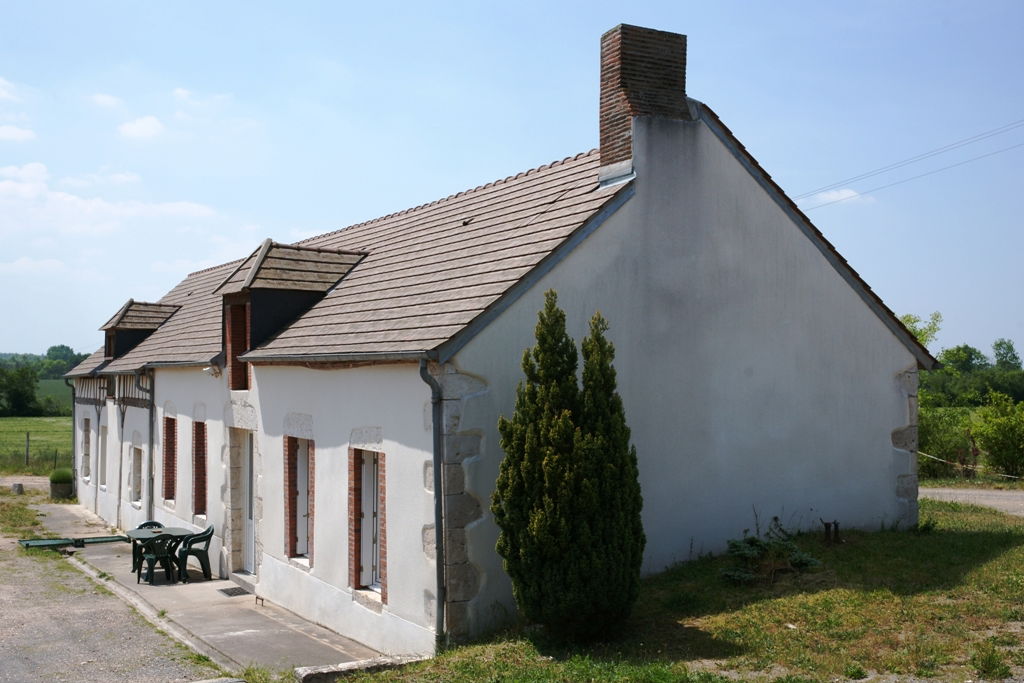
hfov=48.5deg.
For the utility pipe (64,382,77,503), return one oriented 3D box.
[{"bbox_3d":[-12.563,2.805,32.400,0.300,3.502,0.100,1,-2,-29],"label":"utility pipe"}]

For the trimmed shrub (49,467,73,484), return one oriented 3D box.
[{"bbox_3d":[-13.263,3.960,33.500,0.720,0.550,0.720,1,-2,-29],"label":"trimmed shrub"}]

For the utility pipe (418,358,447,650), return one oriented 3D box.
[{"bbox_3d":[-0.779,1.597,11.150,0.220,2.861,0.090,1,-2,-29],"label":"utility pipe"}]

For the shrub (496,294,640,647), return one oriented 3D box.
[{"bbox_3d":[0.531,1.166,10.700,1.400,3.250,1.400,0,-1,0],"label":"shrub"}]

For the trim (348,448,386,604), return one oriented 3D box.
[{"bbox_3d":[-1.569,2.060,12.972,0.200,1.645,1.158,1,-2,-29],"label":"trim"}]

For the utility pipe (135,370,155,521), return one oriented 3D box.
[{"bbox_3d":[-7.472,2.243,23.200,0.380,3.303,0.100,1,-2,-29],"label":"utility pipe"}]

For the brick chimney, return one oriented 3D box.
[{"bbox_3d":[1.538,-2.623,12.743,0.887,1.670,0.609,1,-2,-29],"label":"brick chimney"}]

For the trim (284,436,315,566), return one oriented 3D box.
[{"bbox_3d":[-2.746,2.095,15.107,0.200,1.636,1.272,1,-2,-29],"label":"trim"}]

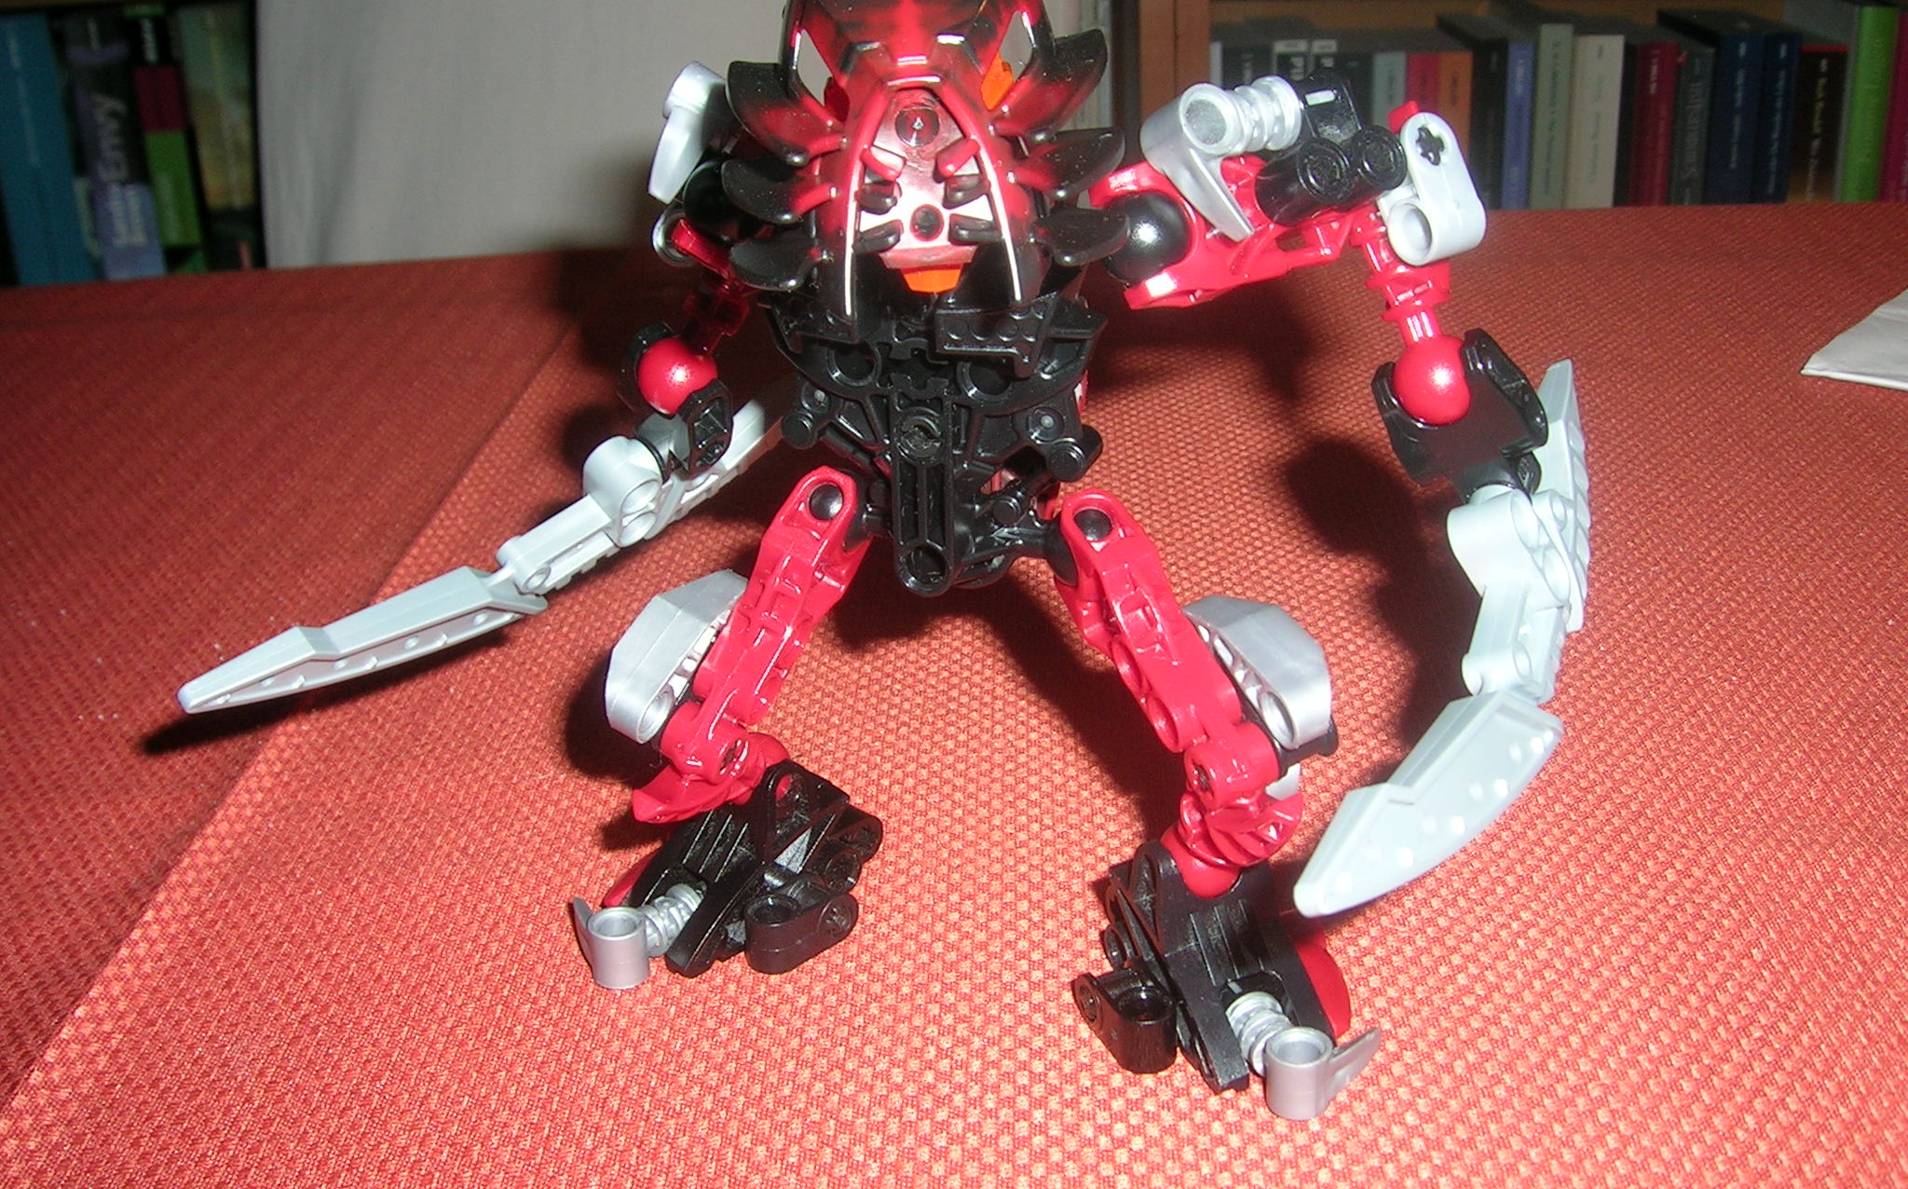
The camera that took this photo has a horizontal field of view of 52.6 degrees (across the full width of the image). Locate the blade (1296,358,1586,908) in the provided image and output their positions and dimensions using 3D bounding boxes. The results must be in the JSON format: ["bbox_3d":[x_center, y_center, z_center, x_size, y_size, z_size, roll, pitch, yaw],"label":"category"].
[{"bbox_3d":[0.059,0.008,0.217,0.011,0.024,0.091,-15,31,47],"label":"blade"}]

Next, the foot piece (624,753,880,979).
[{"bbox_3d":[-0.023,0.032,0.254,0.025,0.024,0.035,17,31,36],"label":"foot piece"}]

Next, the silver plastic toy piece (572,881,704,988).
[{"bbox_3d":[-0.042,0.042,0.252,0.016,0.010,0.014,-22,31,-36],"label":"silver plastic toy piece"}]

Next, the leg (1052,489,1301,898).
[{"bbox_3d":[0.026,0.010,0.227,0.013,0.053,0.024,-17,-5,-18],"label":"leg"}]

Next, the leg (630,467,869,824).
[{"bbox_3d":[-0.025,0.006,0.245,0.013,0.049,0.027,16,2,22],"label":"leg"}]

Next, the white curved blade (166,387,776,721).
[{"bbox_3d":[-0.061,-0.004,0.265,0.091,0.024,0.011,-28,67,-5],"label":"white curved blade"}]

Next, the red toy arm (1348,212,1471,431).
[{"bbox_3d":[0.053,-0.034,0.224,0.011,0.030,0.010,-22,-14,19],"label":"red toy arm"}]

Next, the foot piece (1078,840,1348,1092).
[{"bbox_3d":[0.026,0.041,0.231,0.025,0.024,0.037,-11,26,-18],"label":"foot piece"}]

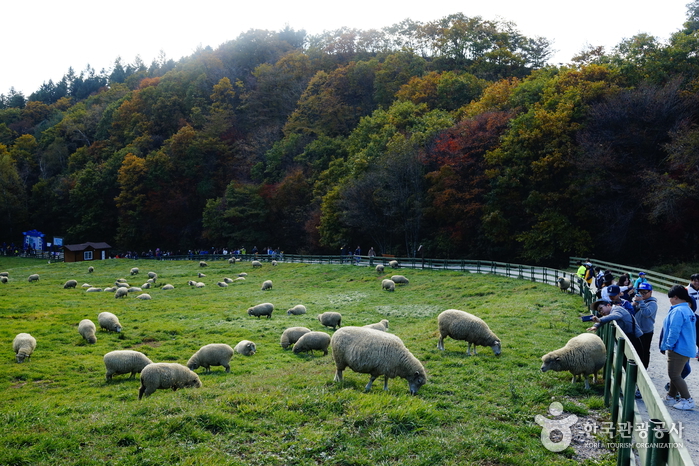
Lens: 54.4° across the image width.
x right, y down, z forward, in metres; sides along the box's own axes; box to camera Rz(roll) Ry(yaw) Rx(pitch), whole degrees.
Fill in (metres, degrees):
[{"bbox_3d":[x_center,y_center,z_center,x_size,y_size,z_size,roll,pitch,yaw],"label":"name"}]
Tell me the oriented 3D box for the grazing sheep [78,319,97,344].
[{"bbox_3d":[-8.662,3.276,22.500,0.500,0.700,1.120,-2,4,-38],"label":"grazing sheep"}]

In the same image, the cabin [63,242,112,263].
[{"bbox_3d":[-41.563,3.179,108.000,4.100,3.100,6.900,6,10,43],"label":"cabin"}]

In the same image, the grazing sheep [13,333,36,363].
[{"bbox_3d":[-9.231,3.238,19.300,0.570,0.760,1.150,-2,7,-15],"label":"grazing sheep"}]

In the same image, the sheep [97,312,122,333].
[{"bbox_3d":[-9.145,3.405,26.000,1.180,0.740,0.500,5,9,35],"label":"sheep"}]

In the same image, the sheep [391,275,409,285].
[{"bbox_3d":[3.414,3.163,45.500,1.200,0.670,0.500,1,3,12],"label":"sheep"}]

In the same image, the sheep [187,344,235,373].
[{"bbox_3d":[-3.478,3.140,17.000,1.220,0.740,0.500,1,7,10],"label":"sheep"}]

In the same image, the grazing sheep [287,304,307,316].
[{"bbox_3d":[-2.331,3.454,30.300,0.980,0.470,0.470,-2,4,-40],"label":"grazing sheep"}]

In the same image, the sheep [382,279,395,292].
[{"bbox_3d":[2.411,3.264,42.000,0.500,0.740,1.150,-4,8,-30],"label":"sheep"}]

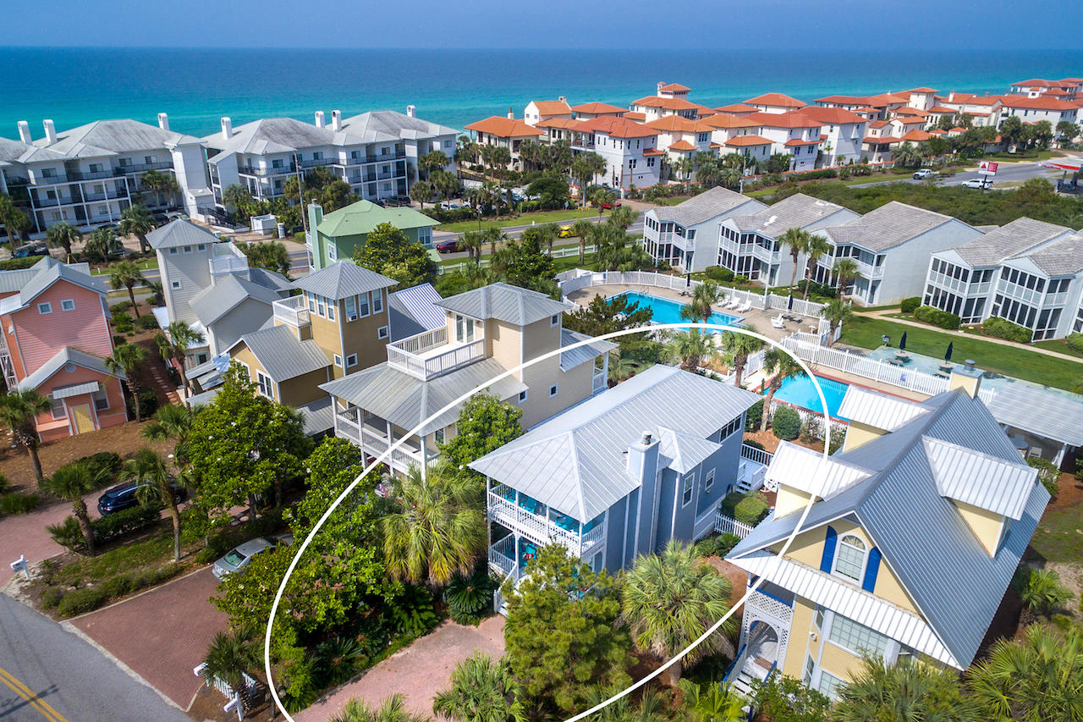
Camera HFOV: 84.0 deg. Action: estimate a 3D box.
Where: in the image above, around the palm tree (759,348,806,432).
[{"bbox_3d":[16.254,2.197,41.560,3.020,6.600,3.020,12,30,21],"label":"palm tree"}]

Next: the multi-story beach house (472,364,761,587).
[{"bbox_3d":[4.006,5.403,28.544,6.300,8.600,12.900,23,34,38],"label":"multi-story beach house"}]

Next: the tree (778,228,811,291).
[{"bbox_3d":[27.190,-10.580,64.980,3.600,7.250,3.600,0,25,0],"label":"tree"}]

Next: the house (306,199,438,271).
[{"bbox_3d":[-20.582,-15.522,74.031,13.592,9.379,9.228,-14,28,-27],"label":"house"}]

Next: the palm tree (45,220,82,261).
[{"bbox_3d":[-59.170,-14.560,74.790,4.500,5.270,4.500,0,25,0],"label":"palm tree"}]

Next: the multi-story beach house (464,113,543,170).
[{"bbox_3d":[-8.690,-50.050,138.070,10.500,10.300,19.000,-14,29,-28],"label":"multi-story beach house"}]

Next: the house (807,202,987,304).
[{"bbox_3d":[39.234,-12.425,67.337,17.200,8.650,8.100,-9,29,-16],"label":"house"}]

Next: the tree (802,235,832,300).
[{"bbox_3d":[29.702,-9.891,65.589,2.892,7.399,2.504,0,25,0],"label":"tree"}]

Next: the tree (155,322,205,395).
[{"bbox_3d":[-25.720,0.760,43.180,3.800,7.190,3.800,0,25,0],"label":"tree"}]

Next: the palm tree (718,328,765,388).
[{"bbox_3d":[13.600,0.450,41.000,3.000,5.800,3.000,0,26,0],"label":"palm tree"}]

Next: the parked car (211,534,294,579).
[{"bbox_3d":[-17.036,11.576,35.892,1.777,1.492,4.456,21,32,37],"label":"parked car"}]

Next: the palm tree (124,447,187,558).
[{"bbox_3d":[-19.083,7.534,30.993,2.770,6.830,2.770,-20,34,-33],"label":"palm tree"}]

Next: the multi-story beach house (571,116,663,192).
[{"bbox_3d":[14.381,-42.644,121.129,10.000,12.000,17.000,-18,33,-31],"label":"multi-story beach house"}]

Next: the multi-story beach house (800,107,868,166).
[{"bbox_3d":[70.704,-54.907,146.430,12.585,12.505,9.548,-20,32,-37],"label":"multi-story beach house"}]

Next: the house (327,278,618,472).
[{"bbox_3d":[-4.307,0.741,40.774,9.280,11.463,16.579,21,32,37],"label":"house"}]

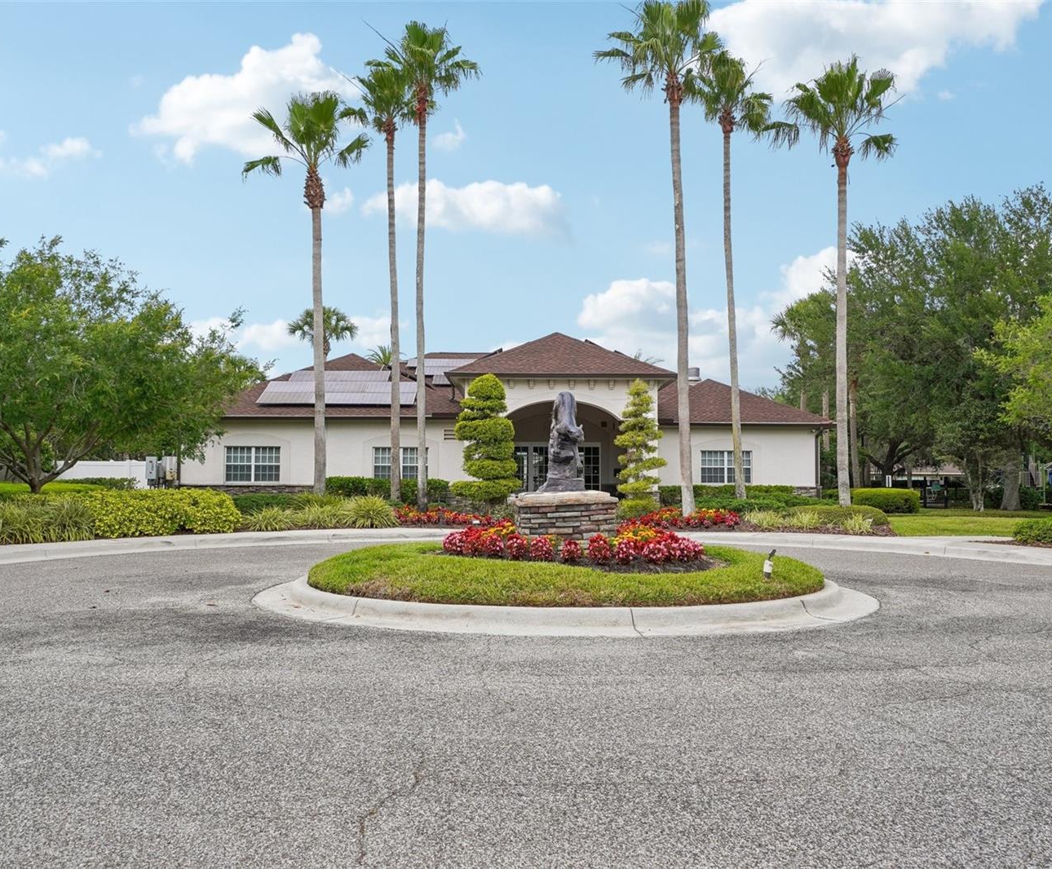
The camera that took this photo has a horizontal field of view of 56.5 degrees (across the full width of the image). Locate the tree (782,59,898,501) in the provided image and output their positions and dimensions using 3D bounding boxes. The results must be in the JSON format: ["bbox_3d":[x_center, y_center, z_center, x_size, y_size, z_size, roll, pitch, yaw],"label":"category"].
[{"bbox_3d":[9.969,-4.709,30.753,3.522,14.624,3.417,0,-3,0],"label":"tree"}]

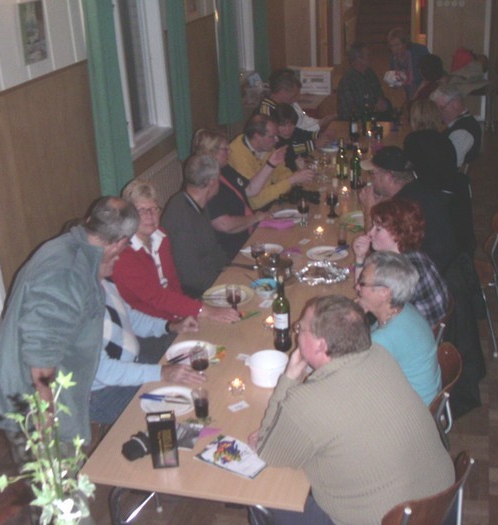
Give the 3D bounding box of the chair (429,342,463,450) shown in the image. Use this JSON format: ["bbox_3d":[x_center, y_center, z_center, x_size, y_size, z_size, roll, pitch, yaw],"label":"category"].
[{"bbox_3d":[0.642,0.706,3.245,0.510,0.810,0.440,3,24,15],"label":"chair"}]

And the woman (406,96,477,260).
[{"bbox_3d":[1.181,-0.485,5.343,0.700,1.260,0.500,18,31,40],"label":"woman"}]

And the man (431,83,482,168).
[{"bbox_3d":[1.374,-0.689,5.785,0.700,1.260,0.500,3,24,15],"label":"man"}]

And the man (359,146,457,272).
[{"bbox_3d":[0.902,-0.045,4.396,0.750,1.240,0.540,8,26,24],"label":"man"}]

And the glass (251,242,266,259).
[{"bbox_3d":[0.050,-0.034,3.779,0.070,0.150,0.070,4,24,13],"label":"glass"}]

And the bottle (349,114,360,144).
[{"bbox_3d":[0.833,-1.089,6.040,0.075,0.280,0.075,4,24,13],"label":"bottle"}]

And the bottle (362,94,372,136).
[{"bbox_3d":[0.957,-1.187,6.225,0.077,0.310,0.077,4,24,13],"label":"bottle"}]

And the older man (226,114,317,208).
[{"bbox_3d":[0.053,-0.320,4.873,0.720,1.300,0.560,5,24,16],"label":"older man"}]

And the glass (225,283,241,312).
[{"bbox_3d":[-0.066,0.174,3.536,0.074,0.148,0.074,3,24,15],"label":"glass"}]

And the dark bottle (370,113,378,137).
[{"bbox_3d":[1.097,-1.213,6.747,0.066,0.205,0.066,3,23,14],"label":"dark bottle"}]

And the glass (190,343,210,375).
[{"bbox_3d":[-0.182,0.376,2.826,0.072,0.152,0.072,4,24,13],"label":"glass"}]

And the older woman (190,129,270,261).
[{"bbox_3d":[-0.088,-0.221,4.882,0.720,1.280,0.530,9,26,27],"label":"older woman"}]

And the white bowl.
[{"bbox_3d":[0.075,0.421,3.003,0.155,0.092,0.155,-3,22,1],"label":"white bowl"}]

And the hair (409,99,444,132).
[{"bbox_3d":[1.186,-0.989,5.134,0.200,0.240,0.220,-10,23,-15],"label":"hair"}]

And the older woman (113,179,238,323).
[{"bbox_3d":[-0.371,0.275,3.780,0.720,1.280,0.530,16,30,38],"label":"older woman"}]

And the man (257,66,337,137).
[{"bbox_3d":[0.509,-0.830,6.341,0.800,1.340,0.540,3,23,14],"label":"man"}]

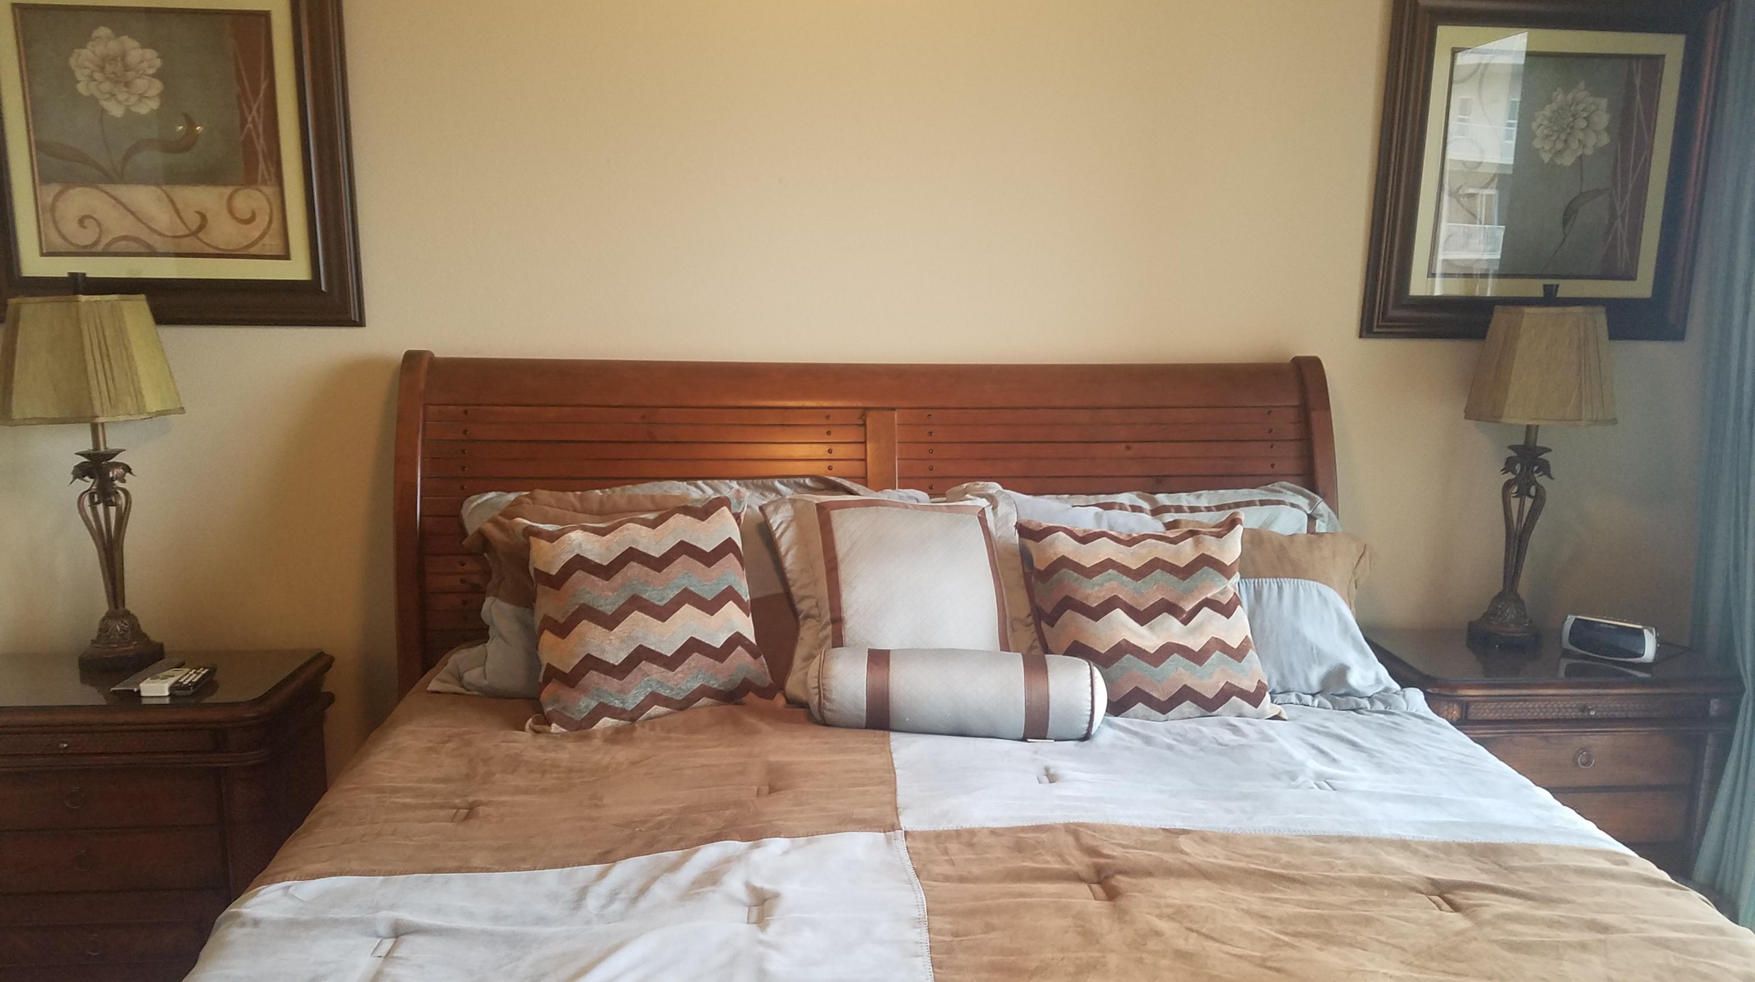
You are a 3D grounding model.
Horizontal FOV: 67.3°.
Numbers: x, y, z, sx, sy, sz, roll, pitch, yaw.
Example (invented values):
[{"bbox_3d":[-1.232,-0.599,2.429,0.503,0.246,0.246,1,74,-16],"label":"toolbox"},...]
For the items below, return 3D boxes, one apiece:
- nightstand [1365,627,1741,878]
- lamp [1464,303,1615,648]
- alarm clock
[{"bbox_3d":[1.528,0.716,3.089,0.746,0.716,0.397,0,12,-5],"label":"nightstand"},{"bbox_3d":[1.459,-0.039,2.956,0.355,0.814,0.311,0,12,-5],"label":"lamp"},{"bbox_3d":[1.664,0.330,2.998,0.186,0.083,0.074,7,14,25],"label":"alarm clock"}]

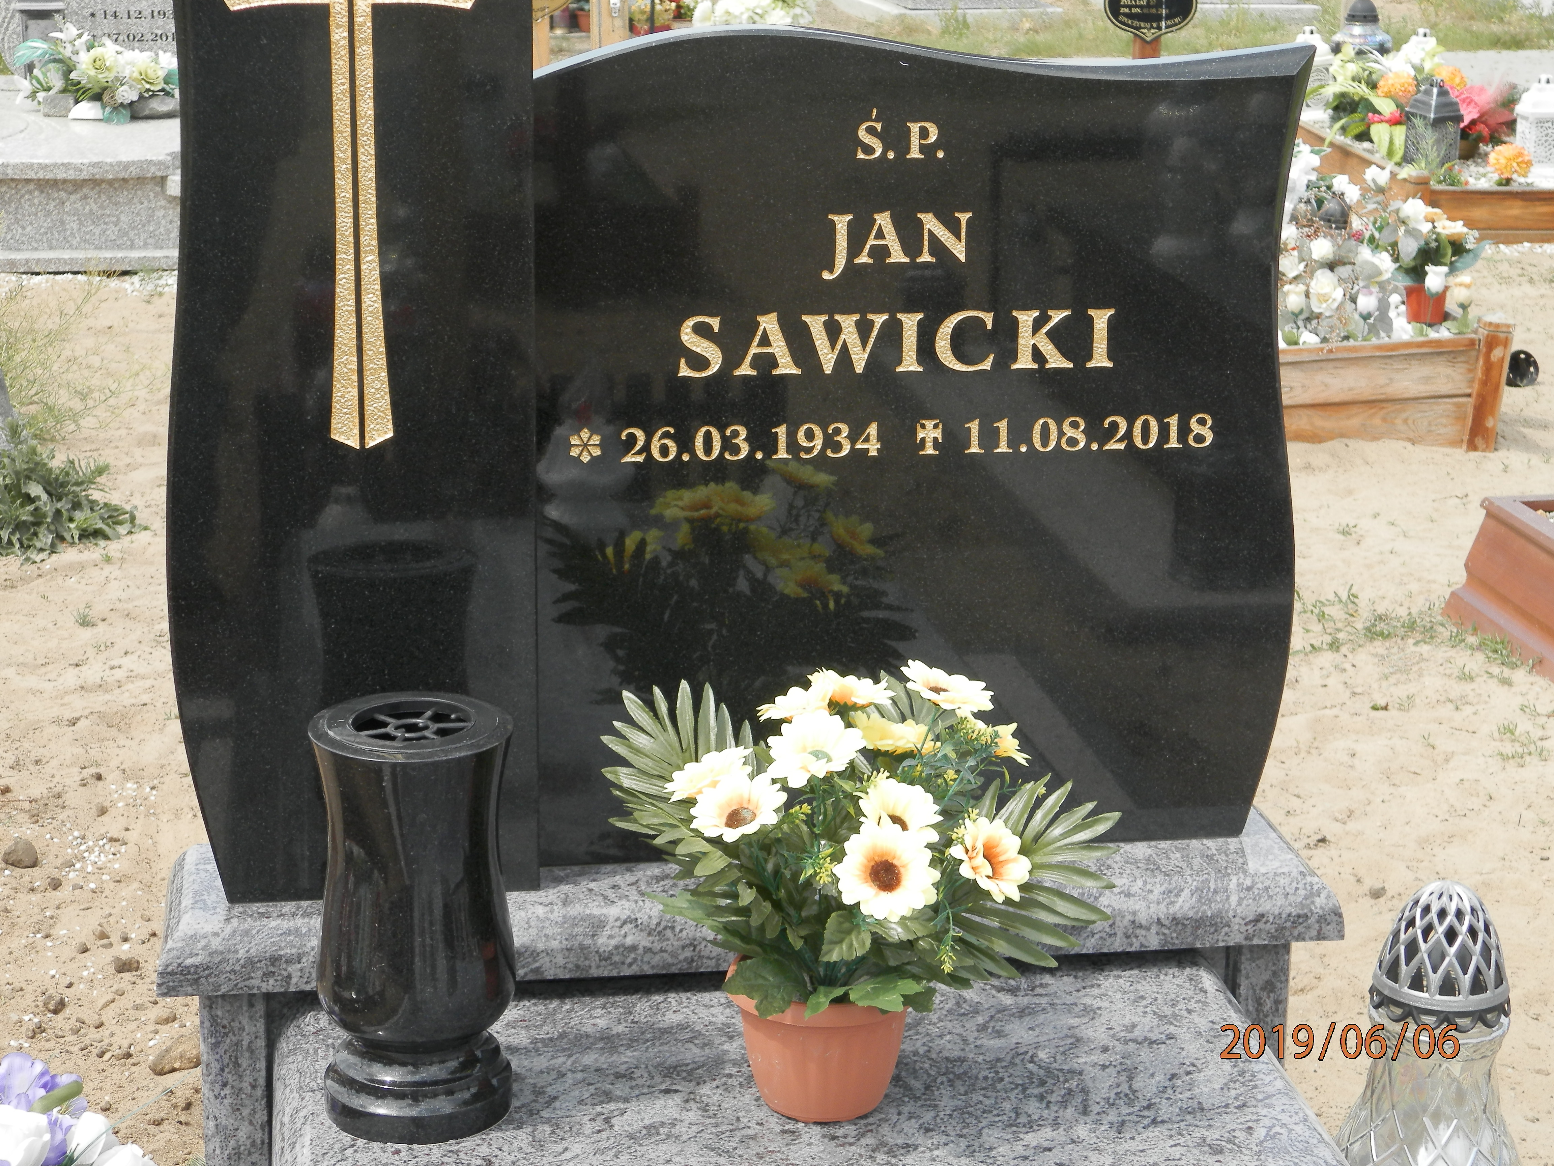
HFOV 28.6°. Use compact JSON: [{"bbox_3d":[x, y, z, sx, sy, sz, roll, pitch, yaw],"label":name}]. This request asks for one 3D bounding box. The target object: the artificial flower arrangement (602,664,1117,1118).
[{"bbox_3d":[0.064,0.232,2.306,0.400,0.360,0.310,0,16,-4],"label":"artificial flower arrangement"}]

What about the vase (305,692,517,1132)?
[{"bbox_3d":[-0.274,0.253,2.312,0.153,0.305,0.153,-1,16,-5],"label":"vase"}]

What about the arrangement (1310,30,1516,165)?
[{"bbox_3d":[1.793,-1.361,8.611,0.580,0.360,0.450,2,16,5],"label":"arrangement"}]

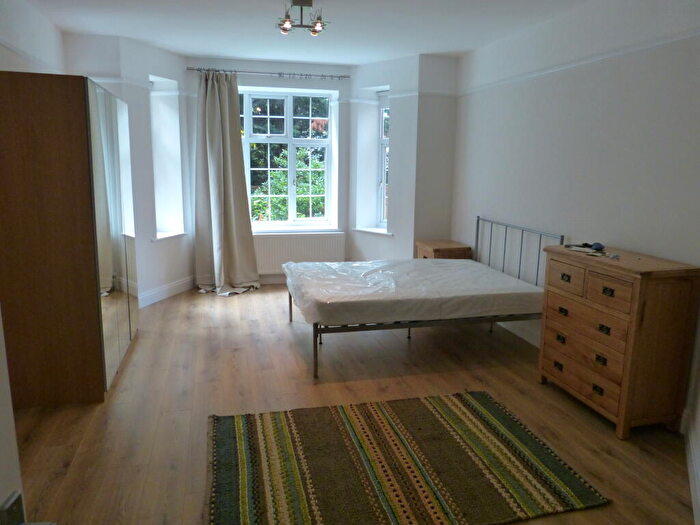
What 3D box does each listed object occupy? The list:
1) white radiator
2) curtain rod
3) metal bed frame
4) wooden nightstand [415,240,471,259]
[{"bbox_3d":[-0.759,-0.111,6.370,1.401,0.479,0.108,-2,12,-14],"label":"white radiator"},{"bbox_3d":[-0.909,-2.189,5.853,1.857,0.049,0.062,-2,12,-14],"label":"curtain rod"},{"bbox_3d":[0.545,0.179,4.452,1.984,1.026,1.386,-2,12,-14],"label":"metal bed frame"},{"bbox_3d":[1.029,0.129,5.689,0.439,0.664,0.508,-2,12,-14],"label":"wooden nightstand"}]

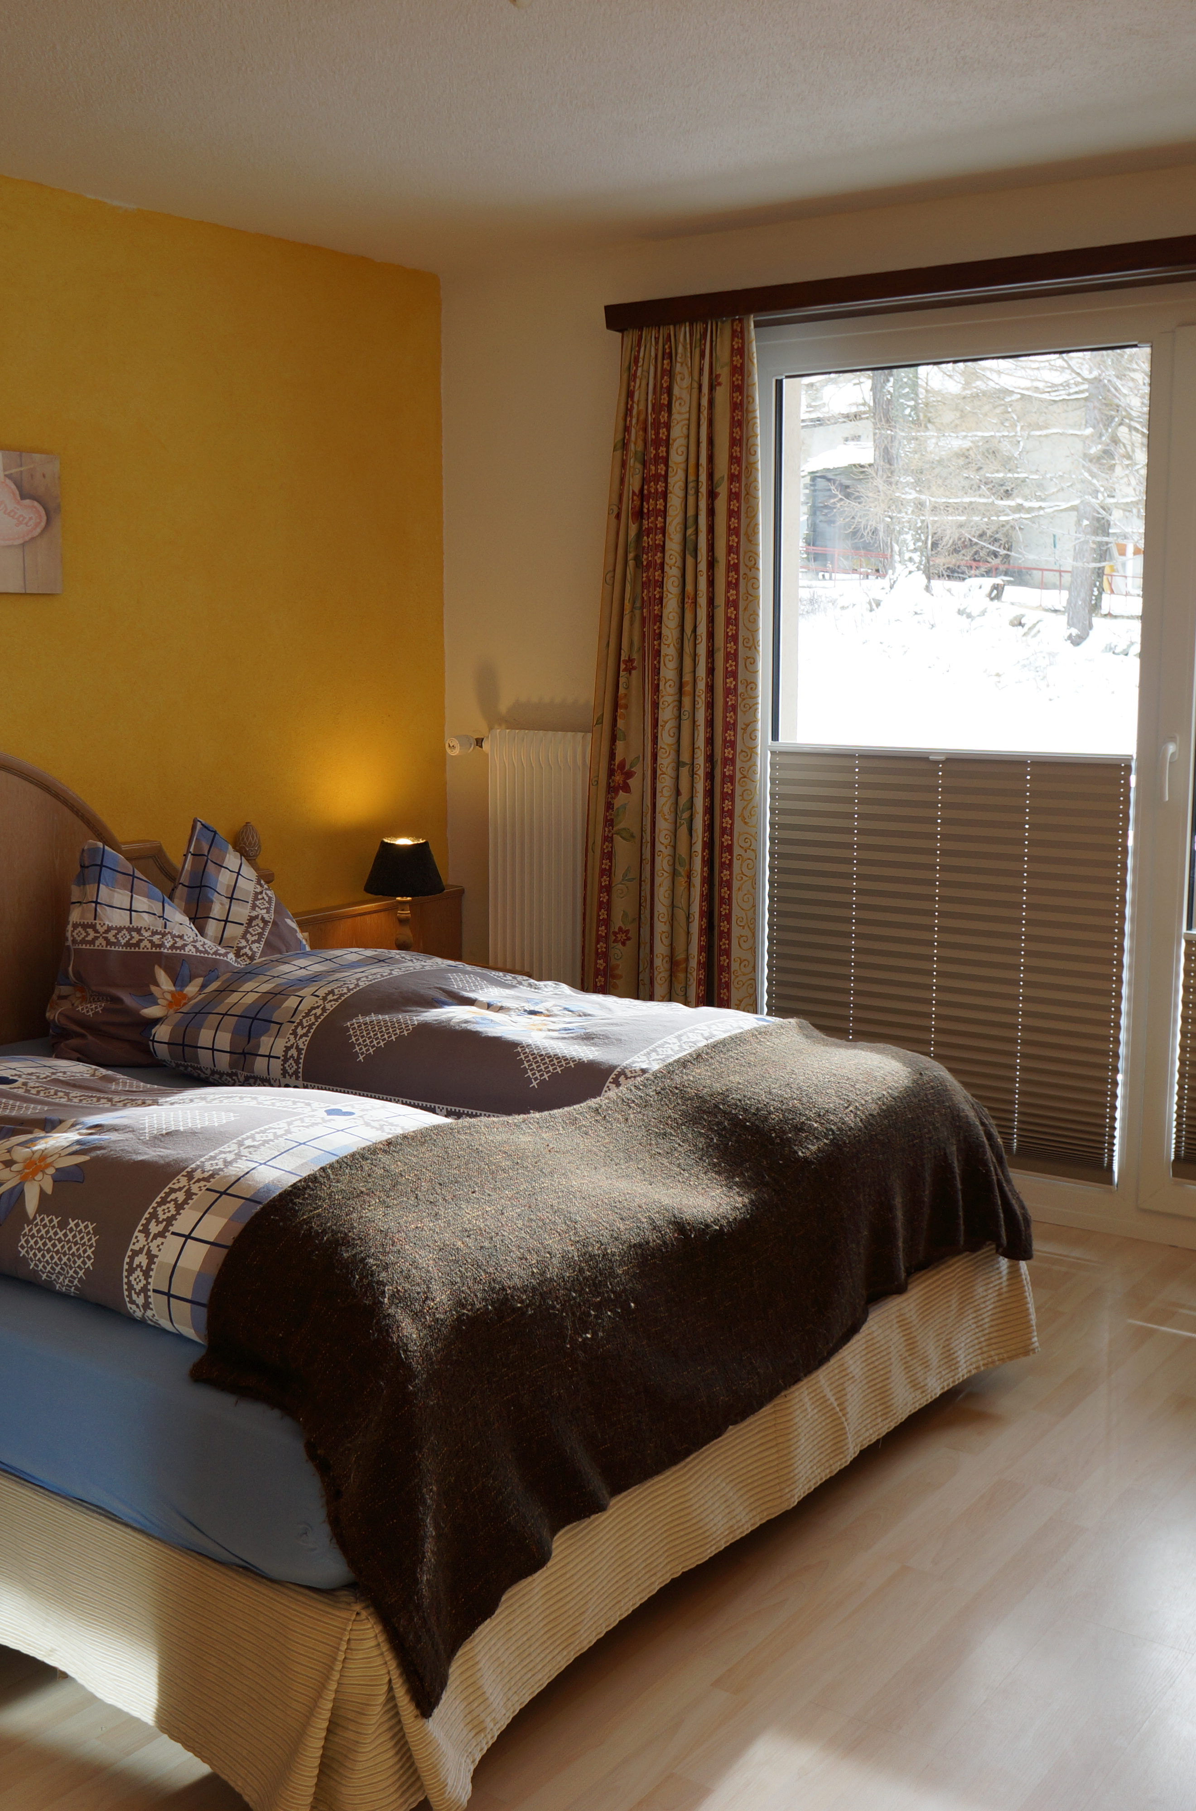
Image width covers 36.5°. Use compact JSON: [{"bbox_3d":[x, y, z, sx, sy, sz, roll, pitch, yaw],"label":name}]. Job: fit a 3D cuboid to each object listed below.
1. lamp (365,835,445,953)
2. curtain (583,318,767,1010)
[{"bbox_3d":[-0.517,-0.013,4.836,0.212,0.350,0.212,0,9,0],"label":"lamp"},{"bbox_3d":[0.185,-0.365,4.566,0.560,2.105,0.170,6,11,34],"label":"curtain"}]

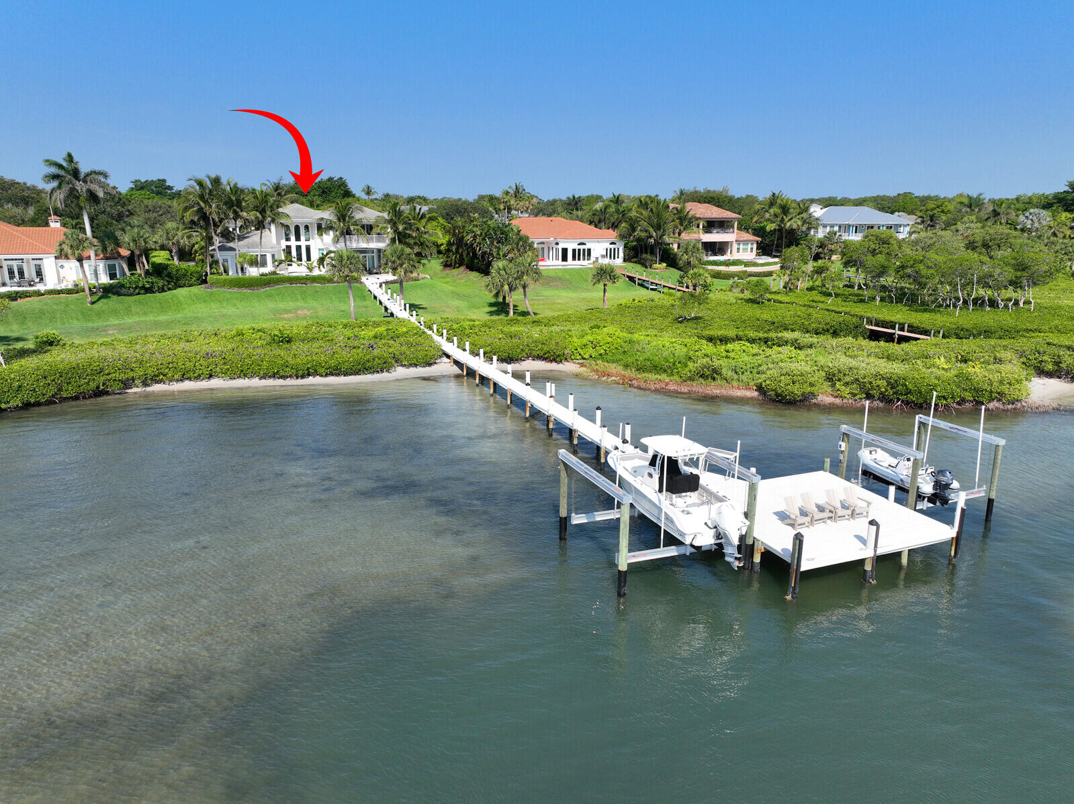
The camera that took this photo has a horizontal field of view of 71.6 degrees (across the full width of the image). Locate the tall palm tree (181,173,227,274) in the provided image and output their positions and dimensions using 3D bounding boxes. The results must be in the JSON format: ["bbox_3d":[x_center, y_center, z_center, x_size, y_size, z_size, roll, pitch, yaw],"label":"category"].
[{"bbox_3d":[-39.065,-20.754,87.656,5.533,11.546,5.533,-6,16,-23],"label":"tall palm tree"}]

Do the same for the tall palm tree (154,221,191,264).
[{"bbox_3d":[-49.760,-21.610,101.830,5.050,6.180,5.050,0,14,0],"label":"tall palm tree"}]

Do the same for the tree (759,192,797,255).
[{"bbox_3d":[43.730,-32.470,135.170,6.860,11.110,6.860,0,14,0],"label":"tree"}]

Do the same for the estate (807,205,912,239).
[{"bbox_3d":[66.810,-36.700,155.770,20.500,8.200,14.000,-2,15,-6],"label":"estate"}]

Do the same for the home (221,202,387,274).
[{"bbox_3d":[-30.361,-21.671,97.856,22.000,8.600,14.000,-5,15,-18],"label":"home"}]

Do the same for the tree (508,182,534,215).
[{"bbox_3d":[-3.320,-39.270,155.110,5.420,12.880,5.420,0,14,0],"label":"tree"}]

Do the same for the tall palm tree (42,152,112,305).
[{"bbox_3d":[-46.360,-17.945,75.999,7.196,14.434,7.196,-8,17,-30],"label":"tall palm tree"}]

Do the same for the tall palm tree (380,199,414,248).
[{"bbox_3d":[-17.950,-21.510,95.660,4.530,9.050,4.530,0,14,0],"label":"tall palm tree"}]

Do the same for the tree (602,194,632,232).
[{"bbox_3d":[13.155,-29.541,123.518,4.734,9.886,4.734,2,15,6],"label":"tree"}]

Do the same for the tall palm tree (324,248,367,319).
[{"bbox_3d":[-19.040,-11.670,73.930,4.330,7.030,4.330,0,14,0],"label":"tall palm tree"}]

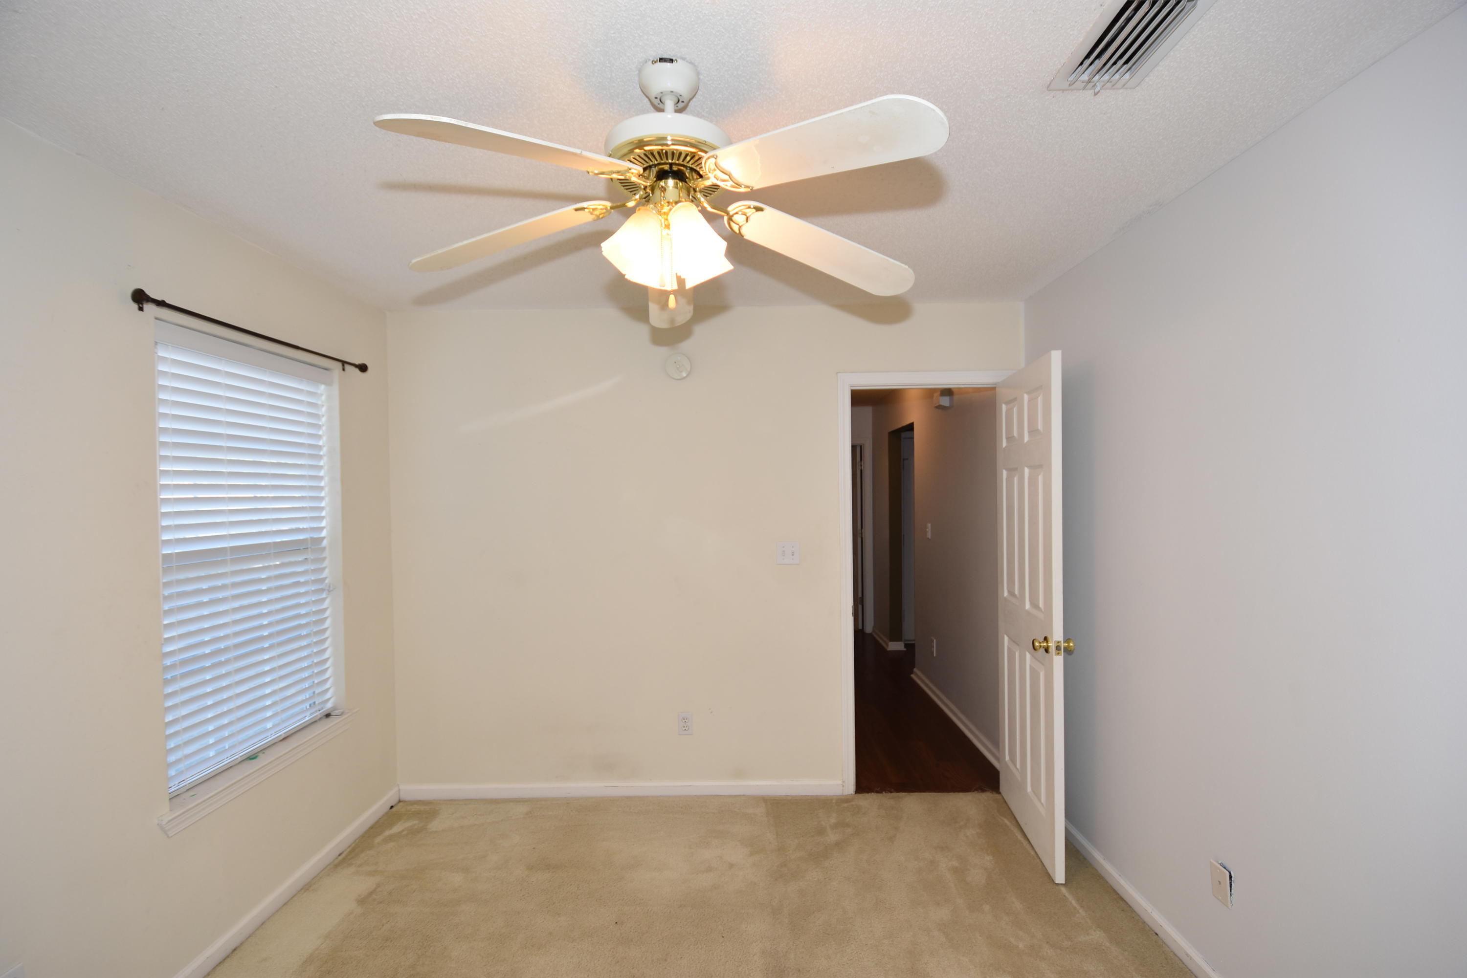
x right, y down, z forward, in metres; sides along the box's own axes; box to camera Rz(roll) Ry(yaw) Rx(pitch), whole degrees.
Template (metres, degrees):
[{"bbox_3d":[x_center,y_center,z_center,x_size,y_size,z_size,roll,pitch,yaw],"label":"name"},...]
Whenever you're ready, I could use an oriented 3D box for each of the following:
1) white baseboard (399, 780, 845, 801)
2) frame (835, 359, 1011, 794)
[{"bbox_3d":[-0.575,1.523,3.088,2.254,0.079,0.014,-1,1,0],"label":"white baseboard"},{"bbox_3d":[0.986,0.477,3.117,0.895,2.125,0.122,-1,1,0],"label":"frame"}]

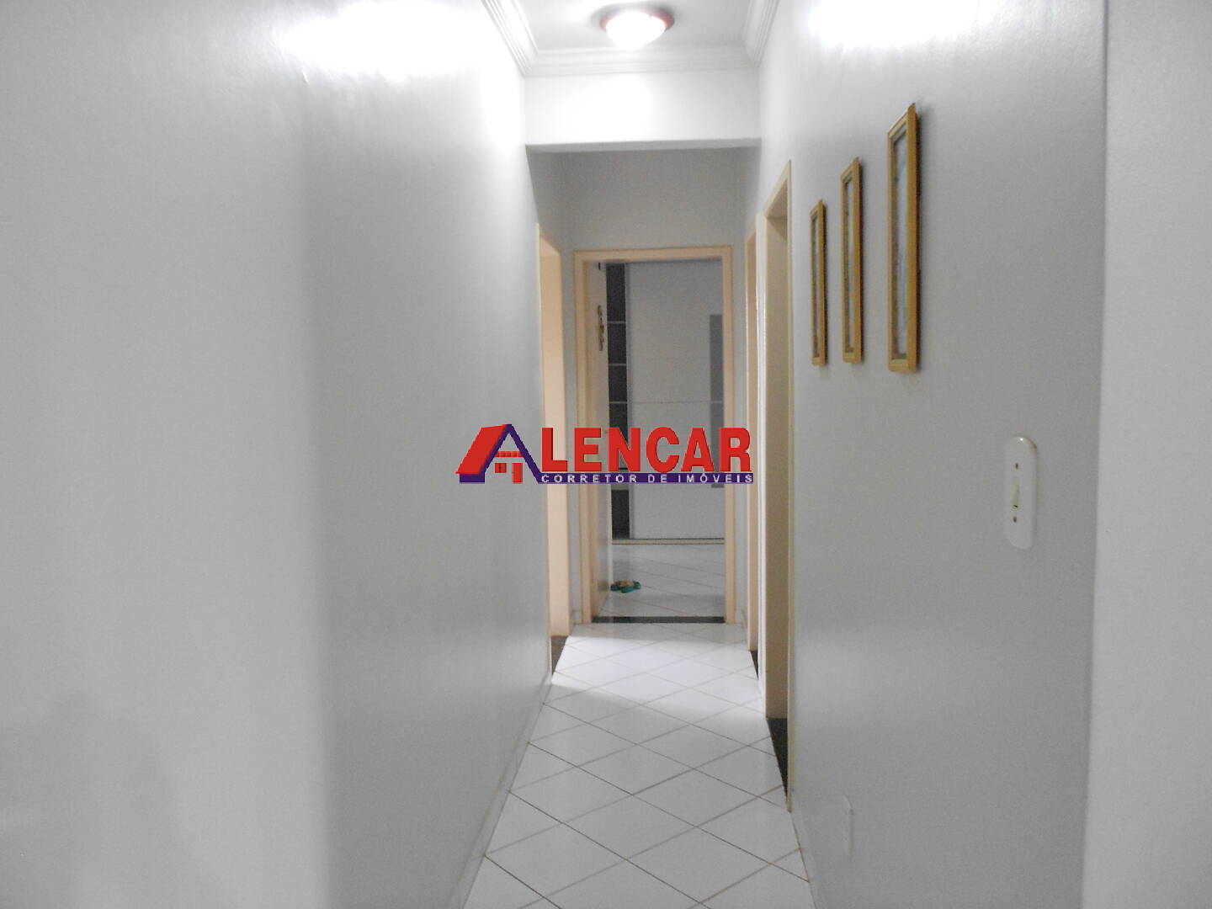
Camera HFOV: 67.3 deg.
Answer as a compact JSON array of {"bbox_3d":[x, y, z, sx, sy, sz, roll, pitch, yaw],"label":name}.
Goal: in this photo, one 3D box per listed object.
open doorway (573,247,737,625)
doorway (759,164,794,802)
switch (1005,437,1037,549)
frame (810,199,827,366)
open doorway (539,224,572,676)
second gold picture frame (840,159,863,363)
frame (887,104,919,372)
[{"bbox_3d":[0.286,-0.084,5.254,0.900,2.141,0.140,-1,5,4],"label":"open doorway"},{"bbox_3d":[0.694,0.106,3.377,0.130,2.110,0.900,-1,5,5],"label":"doorway"},{"bbox_3d":[0.423,0.040,0.929,0.011,0.116,0.067,-1,5,5],"label":"switch"},{"bbox_3d":[0.526,-0.417,2.264,0.018,0.389,0.140,-1,5,5],"label":"frame"},{"bbox_3d":[-0.315,-0.022,4.644,0.140,2.141,0.818,-1,5,4],"label":"open doorway"},{"bbox_3d":[0.489,-0.378,1.818,0.018,0.385,0.140,-1,5,5],"label":"second gold picture frame"},{"bbox_3d":[0.454,-0.320,1.397,0.018,0.383,0.140,-1,5,5],"label":"frame"}]

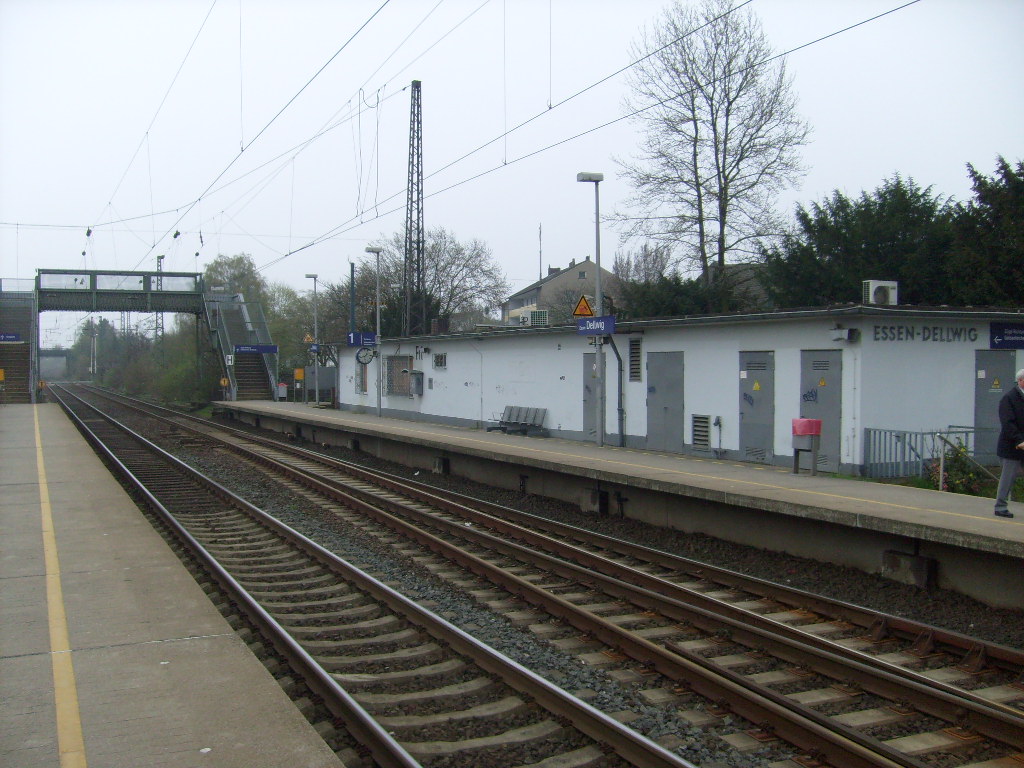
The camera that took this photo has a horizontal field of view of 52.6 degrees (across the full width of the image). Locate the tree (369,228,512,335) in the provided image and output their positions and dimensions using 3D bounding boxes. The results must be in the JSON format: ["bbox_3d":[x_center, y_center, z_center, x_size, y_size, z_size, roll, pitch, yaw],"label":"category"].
[{"bbox_3d":[-4.108,-3.602,57.090,7.900,10.029,7.600,-1,1,-25],"label":"tree"}]

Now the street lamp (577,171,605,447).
[{"bbox_3d":[1.621,-1.529,21.250,0.500,5.650,0.240,-1,1,-25],"label":"street lamp"}]

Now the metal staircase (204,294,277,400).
[{"bbox_3d":[-15.826,-2.334,59.271,2.400,6.300,10.600,-1,1,-25],"label":"metal staircase"}]

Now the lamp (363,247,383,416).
[{"bbox_3d":[-4.548,-1.675,34.000,0.500,5.650,0.240,-1,1,-25],"label":"lamp"}]

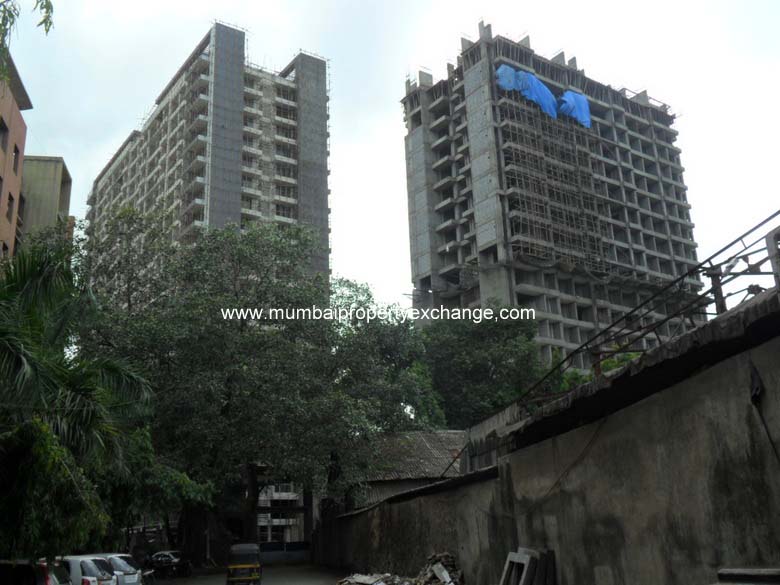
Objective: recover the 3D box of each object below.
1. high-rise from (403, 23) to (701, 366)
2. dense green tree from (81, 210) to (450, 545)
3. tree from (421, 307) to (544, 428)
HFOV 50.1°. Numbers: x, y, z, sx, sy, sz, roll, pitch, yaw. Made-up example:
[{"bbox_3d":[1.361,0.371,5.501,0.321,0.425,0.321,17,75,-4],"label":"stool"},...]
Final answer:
[{"bbox_3d":[23.827,2.205,114.407,36.500,65.174,20.200,10,-21,-35],"label":"high-rise"},{"bbox_3d":[-5.822,4.663,38.983,16.500,17.944,14.500,0,-17,-8],"label":"dense green tree"},{"bbox_3d":[6.179,9.418,55.330,9.200,17.657,8.500,-4,-17,6],"label":"tree"}]

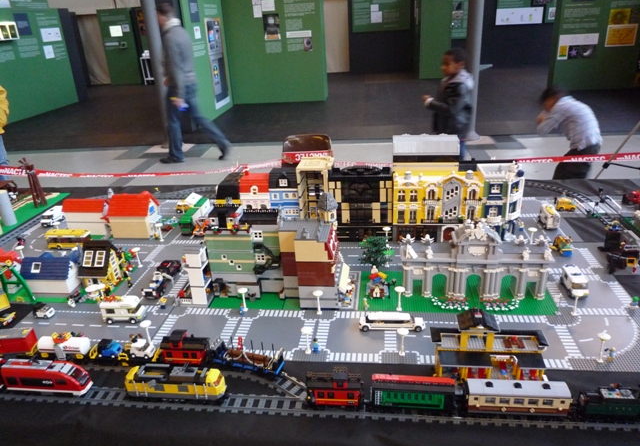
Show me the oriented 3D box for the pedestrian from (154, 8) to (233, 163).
[{"bbox_3d":[-1.559,-1.573,5.353,0.900,1.740,0.460,0,24,8],"label":"pedestrian"}]

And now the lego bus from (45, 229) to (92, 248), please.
[{"bbox_3d":[-1.127,0.077,2.082,0.190,0.070,0.064,1,24,9],"label":"lego bus"}]

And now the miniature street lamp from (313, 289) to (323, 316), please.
[{"bbox_3d":[-0.002,0.265,1.523,0.033,0.083,0.033,0,24,8],"label":"miniature street lamp"}]

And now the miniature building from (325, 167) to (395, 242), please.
[{"bbox_3d":[0.181,-0.097,2.030,0.256,0.316,0.180,0,24,6],"label":"miniature building"}]

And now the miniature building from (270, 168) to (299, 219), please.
[{"bbox_3d":[-0.138,-0.089,2.058,0.125,0.310,0.141,0,24,8],"label":"miniature building"}]

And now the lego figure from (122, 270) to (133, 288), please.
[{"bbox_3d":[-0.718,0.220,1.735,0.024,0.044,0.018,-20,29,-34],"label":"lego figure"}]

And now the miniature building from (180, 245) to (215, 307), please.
[{"bbox_3d":[-0.432,0.182,1.626,0.082,0.205,0.074,0,24,8],"label":"miniature building"}]

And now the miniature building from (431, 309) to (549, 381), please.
[{"bbox_3d":[0.423,0.325,1.176,0.262,0.206,0.118,0,24,6],"label":"miniature building"}]

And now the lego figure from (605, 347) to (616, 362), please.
[{"bbox_3d":[0.789,0.355,1.256,0.024,0.042,0.024,9,27,26],"label":"lego figure"}]

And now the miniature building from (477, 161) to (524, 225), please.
[{"bbox_3d":[0.770,-0.096,1.998,0.187,0.288,0.222,0,24,6],"label":"miniature building"}]

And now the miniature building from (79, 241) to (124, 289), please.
[{"bbox_3d":[-0.844,0.153,1.790,0.109,0.172,0.162,0,24,8],"label":"miniature building"}]

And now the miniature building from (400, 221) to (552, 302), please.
[{"bbox_3d":[0.523,0.110,1.563,0.488,0.272,0.124,0,24,8],"label":"miniature building"}]

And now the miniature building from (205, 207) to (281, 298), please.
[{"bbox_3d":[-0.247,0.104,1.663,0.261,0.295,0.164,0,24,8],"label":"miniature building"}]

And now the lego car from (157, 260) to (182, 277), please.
[{"bbox_3d":[-0.596,0.176,1.860,0.054,0.045,0.082,6,26,20],"label":"lego car"}]

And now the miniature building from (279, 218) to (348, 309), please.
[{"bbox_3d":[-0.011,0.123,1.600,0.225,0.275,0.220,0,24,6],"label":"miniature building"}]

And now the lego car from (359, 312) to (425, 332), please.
[{"bbox_3d":[0.226,0.305,1.446,0.205,0.051,0.052,-1,24,6],"label":"lego car"}]

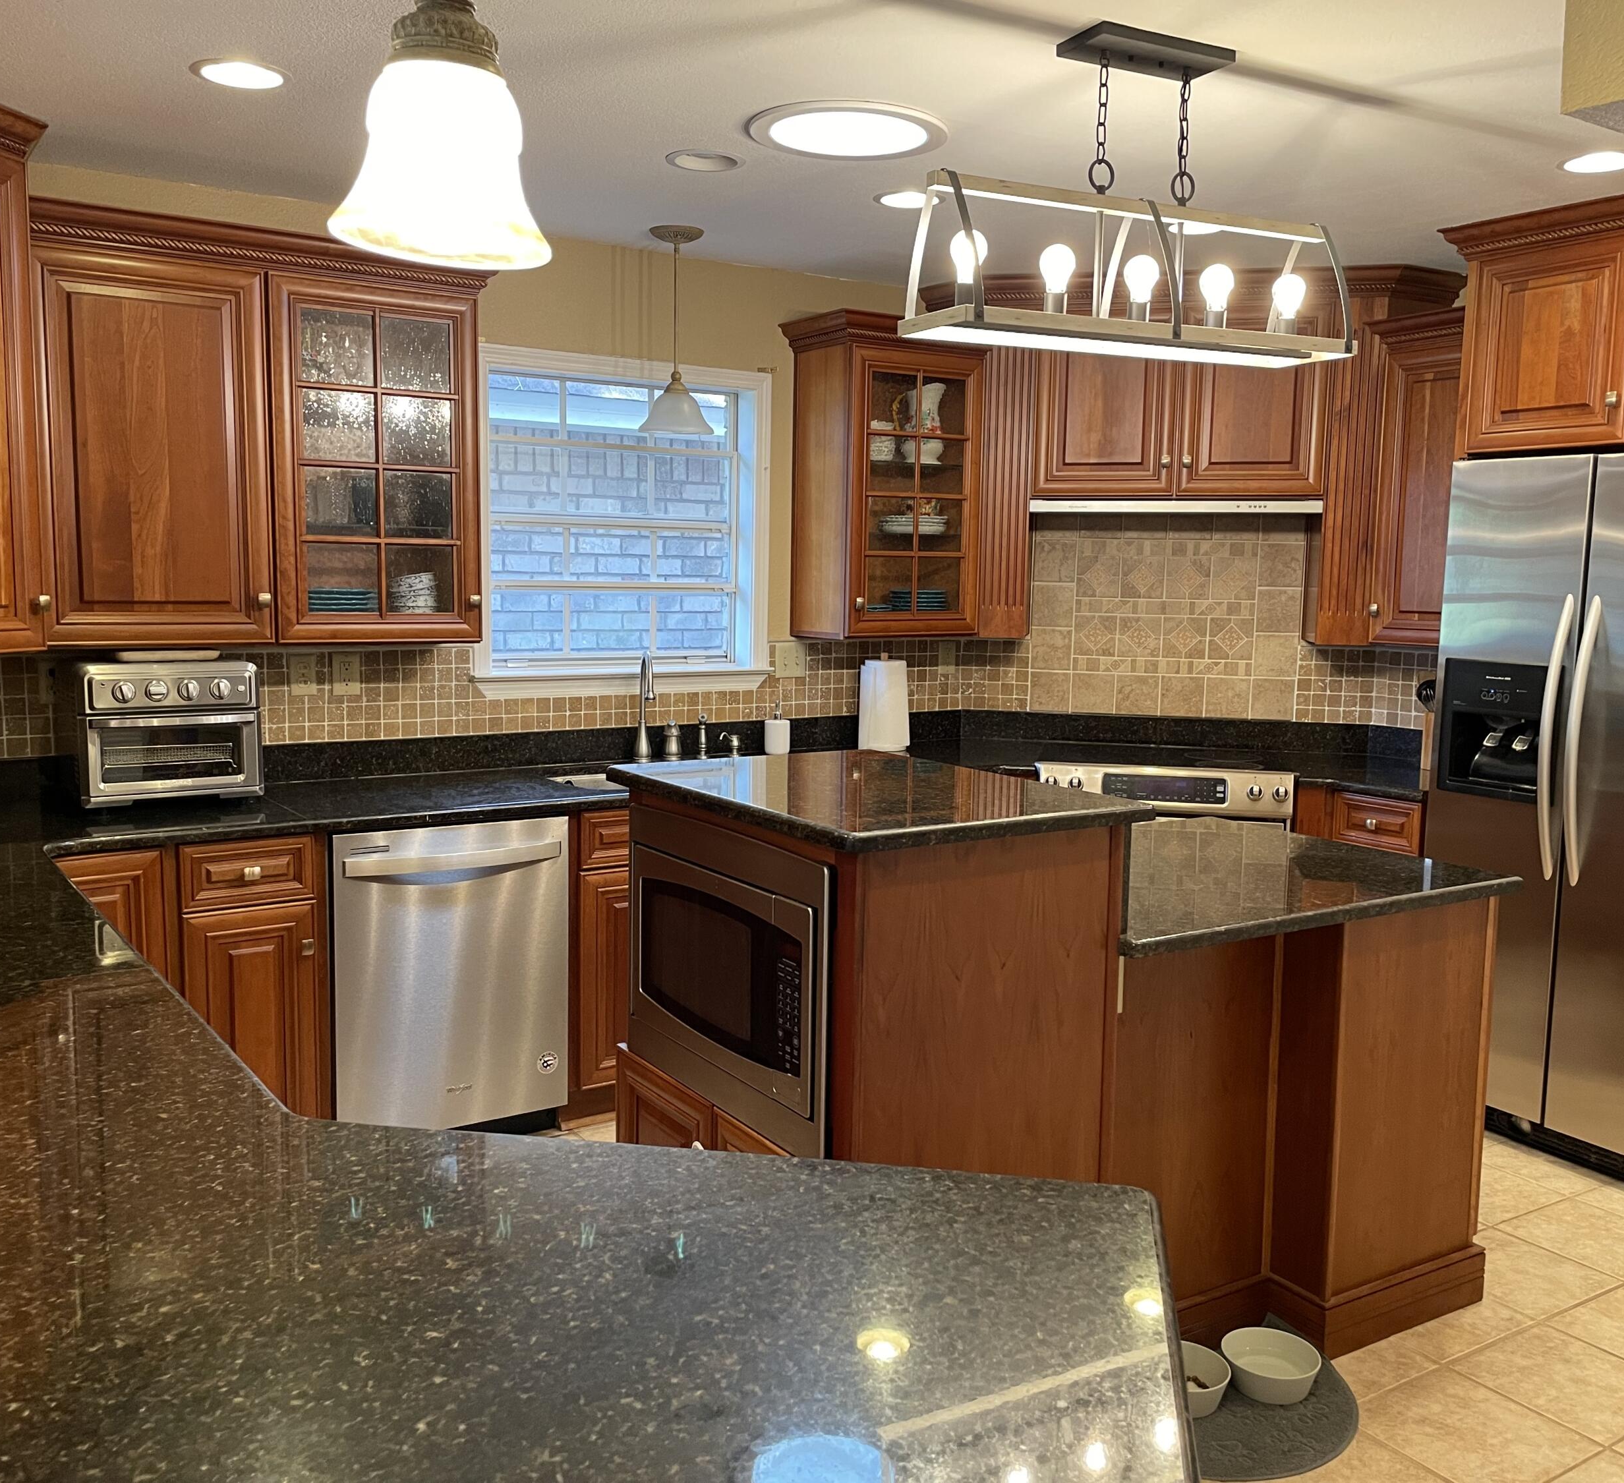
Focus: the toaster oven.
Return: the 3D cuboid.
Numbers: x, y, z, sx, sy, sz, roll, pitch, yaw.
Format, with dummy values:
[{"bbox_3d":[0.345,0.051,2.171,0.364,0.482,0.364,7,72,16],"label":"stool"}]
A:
[{"bbox_3d":[-1.593,-0.027,3.667,0.395,0.355,0.380,-3,8,-32],"label":"toaster oven"}]

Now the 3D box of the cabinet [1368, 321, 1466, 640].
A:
[{"bbox_3d":[1.941,-0.763,4.405,0.370,0.965,0.460,-3,8,-32],"label":"cabinet"}]

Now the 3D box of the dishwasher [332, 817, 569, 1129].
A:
[{"bbox_3d":[-1.048,0.609,4.000,0.609,0.859,0.613,-3,8,-33],"label":"dishwasher"}]

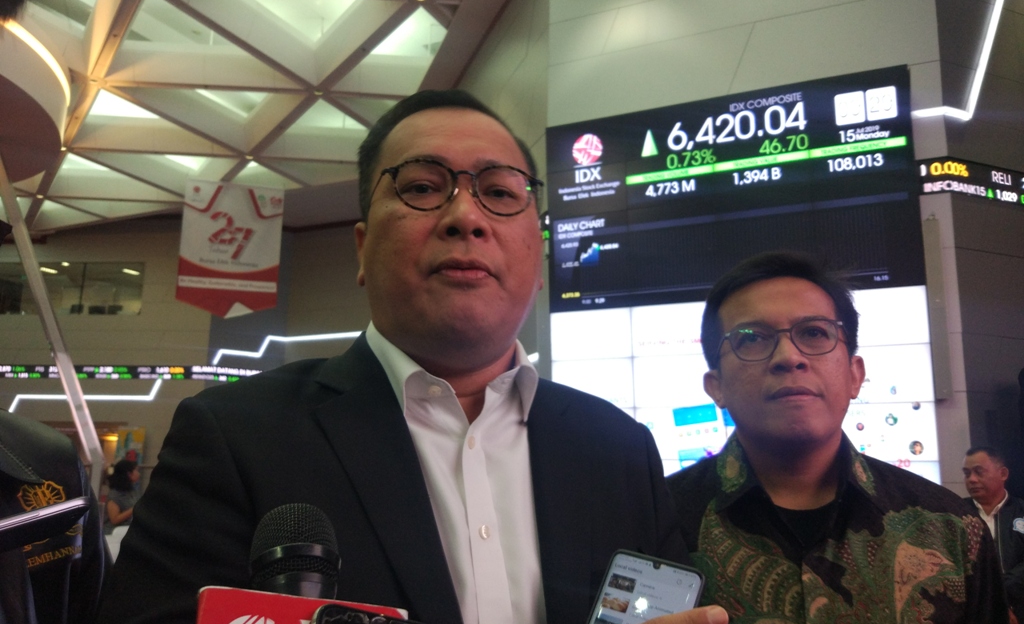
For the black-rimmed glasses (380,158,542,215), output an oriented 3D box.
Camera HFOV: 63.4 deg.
[{"bbox_3d":[-0.050,-0.083,0.759,0.147,0.050,0.140,2,-18,-9],"label":"black-rimmed glasses"}]

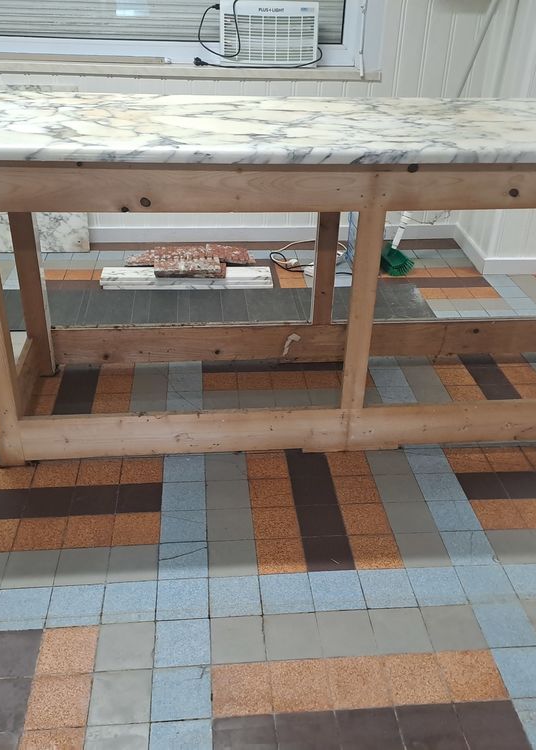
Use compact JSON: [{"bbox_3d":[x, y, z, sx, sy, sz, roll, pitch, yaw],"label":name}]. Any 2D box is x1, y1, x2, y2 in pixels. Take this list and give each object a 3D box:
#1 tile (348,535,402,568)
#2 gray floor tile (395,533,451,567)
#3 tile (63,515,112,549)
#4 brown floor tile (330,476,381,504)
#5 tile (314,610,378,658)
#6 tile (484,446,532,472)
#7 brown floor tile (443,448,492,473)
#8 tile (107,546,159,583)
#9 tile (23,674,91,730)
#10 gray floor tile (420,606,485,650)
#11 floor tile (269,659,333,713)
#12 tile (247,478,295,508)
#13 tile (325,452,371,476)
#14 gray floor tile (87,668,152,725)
[{"bbox_3d":[0.282,0.463,1.879,0.124,0.010,0.124,-1,31,-5],"label":"tile"},{"bbox_3d":[0.401,0.457,1.875,0.122,0.010,0.122,-1,31,-5],"label":"gray floor tile"},{"bbox_3d":[-0.476,0.417,1.915,0.124,0.010,0.124,-1,31,-5],"label":"tile"},{"bbox_3d":[0.293,0.386,2.389,0.142,0.012,0.142,-1,31,-5],"label":"brown floor tile"},{"bbox_3d":[0.181,0.595,1.654,0.124,0.010,0.124,-1,31,-5],"label":"tile"},{"bbox_3d":[0.737,0.263,2.222,0.122,0.010,0.122,-1,31,-5],"label":"tile"},{"bbox_3d":[0.509,0.221,1.838,0.101,0.010,0.101,-1,30,-5],"label":"brown floor tile"},{"bbox_3d":[-0.328,0.464,1.760,0.120,0.010,0.120,-1,30,-5],"label":"tile"},{"bbox_3d":[-0.429,0.674,1.488,0.124,0.010,0.124,-1,31,-5],"label":"tile"},{"bbox_3d":[0.424,0.584,1.661,0.122,0.010,0.122,-1,31,-5],"label":"gray floor tile"},{"bbox_3d":[0.055,0.545,1.261,0.101,0.010,0.101,-1,30,-5],"label":"floor tile"},{"bbox_3d":[0.010,0.341,2.069,0.124,0.010,0.124,-1,31,-5],"label":"tile"},{"bbox_3d":[0.247,0.270,2.199,0.124,0.010,0.124,-1,31,-5],"label":"tile"},{"bbox_3d":[-0.293,0.648,1.448,0.120,0.010,0.120,-1,30,-5],"label":"gray floor tile"}]

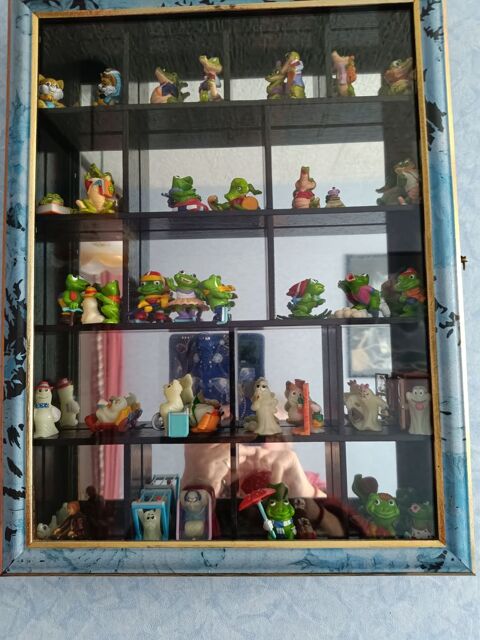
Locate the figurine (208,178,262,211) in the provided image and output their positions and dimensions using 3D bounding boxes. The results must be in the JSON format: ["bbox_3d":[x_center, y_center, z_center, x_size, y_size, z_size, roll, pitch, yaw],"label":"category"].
[{"bbox_3d":[-0.004,-0.096,0.343,0.037,0.028,0.021,1,-4,-22],"label":"figurine"}]

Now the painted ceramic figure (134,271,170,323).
[{"bbox_3d":[-0.067,-0.017,0.340,0.025,0.040,0.023,-2,-4,8],"label":"painted ceramic figure"}]

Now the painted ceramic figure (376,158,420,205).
[{"bbox_3d":[0.122,-0.105,0.341,0.029,0.039,0.022,-5,-5,42],"label":"painted ceramic figure"}]

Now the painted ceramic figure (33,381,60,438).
[{"bbox_3d":[-0.146,0.067,0.337,0.021,0.040,0.020,-1,-4,-5],"label":"painted ceramic figure"}]

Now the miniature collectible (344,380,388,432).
[{"bbox_3d":[0.095,0.064,0.331,0.031,0.036,0.022,-3,-4,25],"label":"miniature collectible"}]

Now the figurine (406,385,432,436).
[{"bbox_3d":[0.134,0.065,0.333,0.020,0.036,0.016,-2,-4,10],"label":"figurine"}]

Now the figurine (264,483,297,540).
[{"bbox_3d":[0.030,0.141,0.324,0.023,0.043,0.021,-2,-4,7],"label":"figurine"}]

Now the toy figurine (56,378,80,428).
[{"bbox_3d":[-0.154,0.073,0.398,0.020,0.042,0.018,-2,-4,12],"label":"toy figurine"}]

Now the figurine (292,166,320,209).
[{"bbox_3d":[0.051,-0.101,0.342,0.019,0.036,0.021,-2,-4,19],"label":"figurine"}]

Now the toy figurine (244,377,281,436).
[{"bbox_3d":[0.019,0.064,0.330,0.024,0.041,0.022,-2,-4,19],"label":"toy figurine"}]

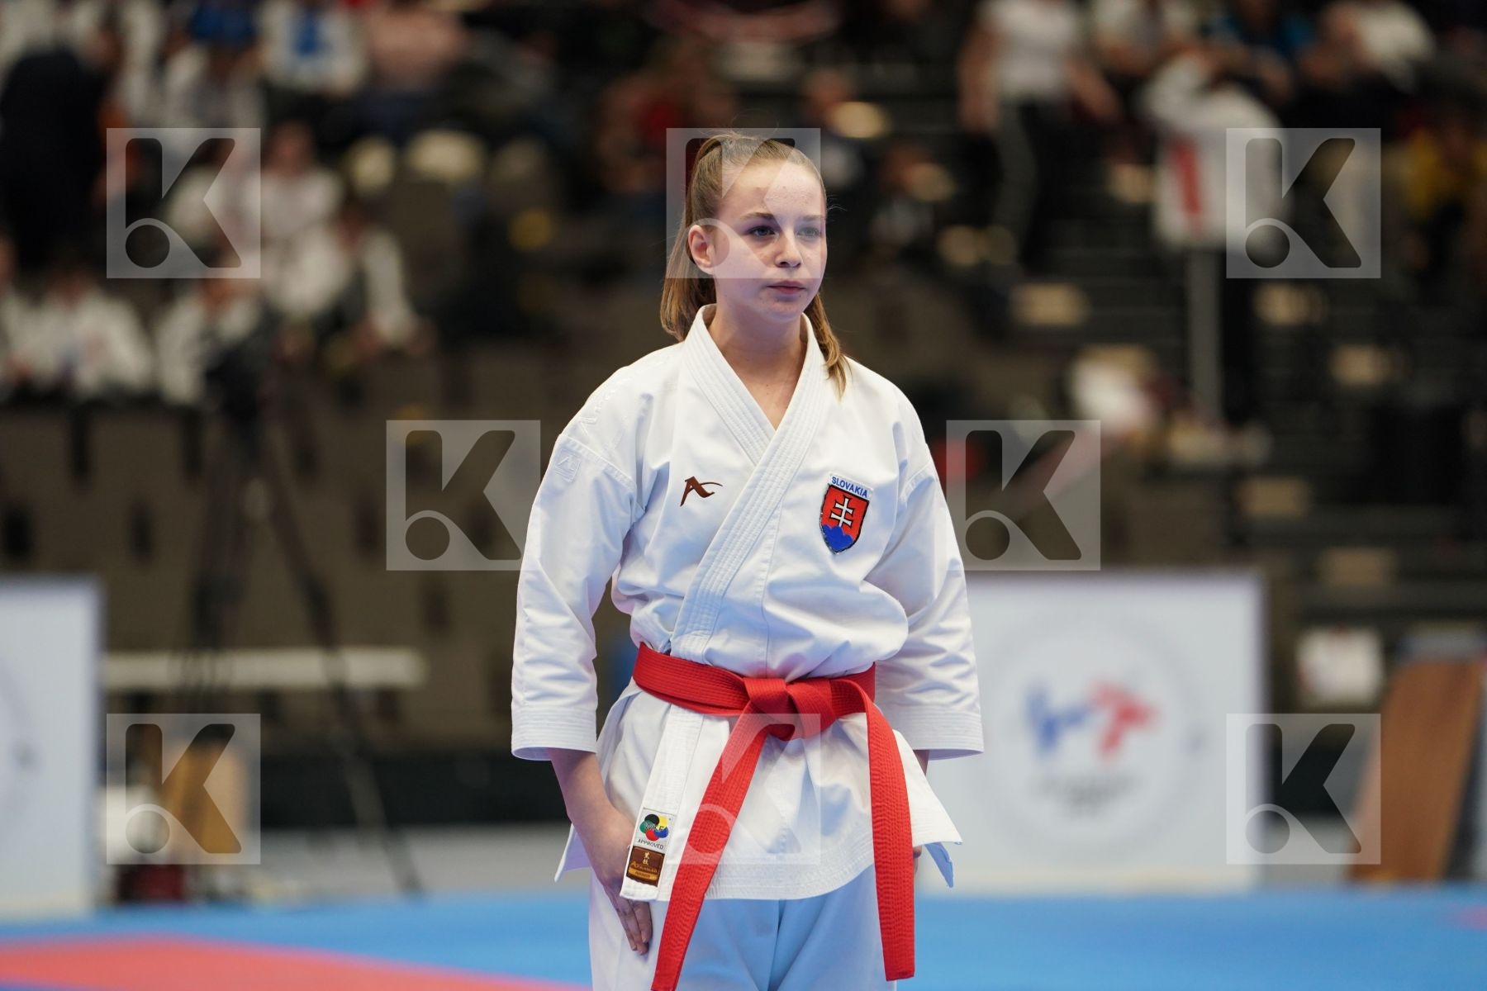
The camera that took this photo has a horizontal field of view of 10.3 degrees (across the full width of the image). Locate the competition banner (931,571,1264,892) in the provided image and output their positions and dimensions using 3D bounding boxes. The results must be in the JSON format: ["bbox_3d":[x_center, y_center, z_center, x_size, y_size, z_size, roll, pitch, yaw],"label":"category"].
[{"bbox_3d":[0.914,0.650,21.700,0.950,0.860,0.070,0,1,-20],"label":"competition banner"}]

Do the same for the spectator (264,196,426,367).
[{"bbox_3d":[-1.730,-0.720,36.000,0.680,1.180,0.750,0,0,-3],"label":"spectator"}]

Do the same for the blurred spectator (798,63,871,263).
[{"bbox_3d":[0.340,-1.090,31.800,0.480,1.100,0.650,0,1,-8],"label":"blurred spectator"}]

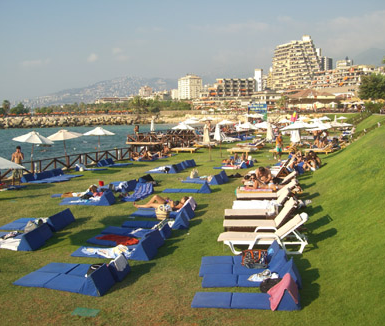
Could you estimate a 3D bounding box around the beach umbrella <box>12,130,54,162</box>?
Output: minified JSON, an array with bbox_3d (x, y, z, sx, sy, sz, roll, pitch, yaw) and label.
[{"bbox_3d":[-7.717,-0.424,23.099,2.050,2.250,2.050,0,6,0],"label":"beach umbrella"}]

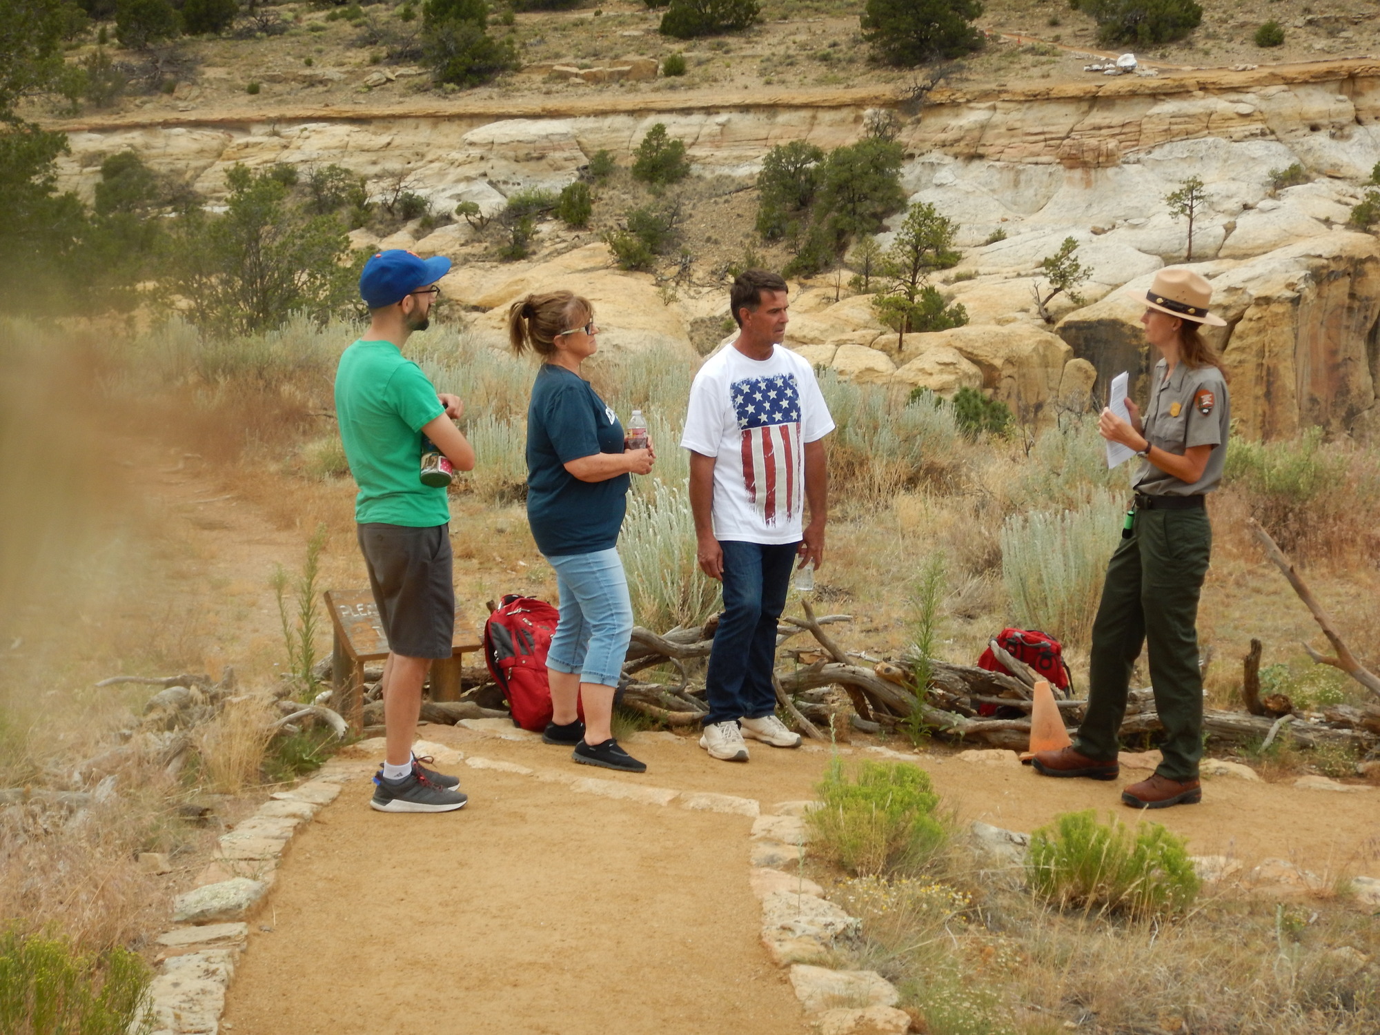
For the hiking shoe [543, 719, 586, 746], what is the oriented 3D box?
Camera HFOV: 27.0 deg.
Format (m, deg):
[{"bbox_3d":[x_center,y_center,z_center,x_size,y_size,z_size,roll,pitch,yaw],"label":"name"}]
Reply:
[{"bbox_3d":[-0.426,0.794,10.650,0.265,0.100,0.100,1,5,18],"label":"hiking shoe"}]

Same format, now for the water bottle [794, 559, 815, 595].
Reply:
[{"bbox_3d":[0.417,0.178,10.420,0.065,0.195,0.065,0,-7,0],"label":"water bottle"}]

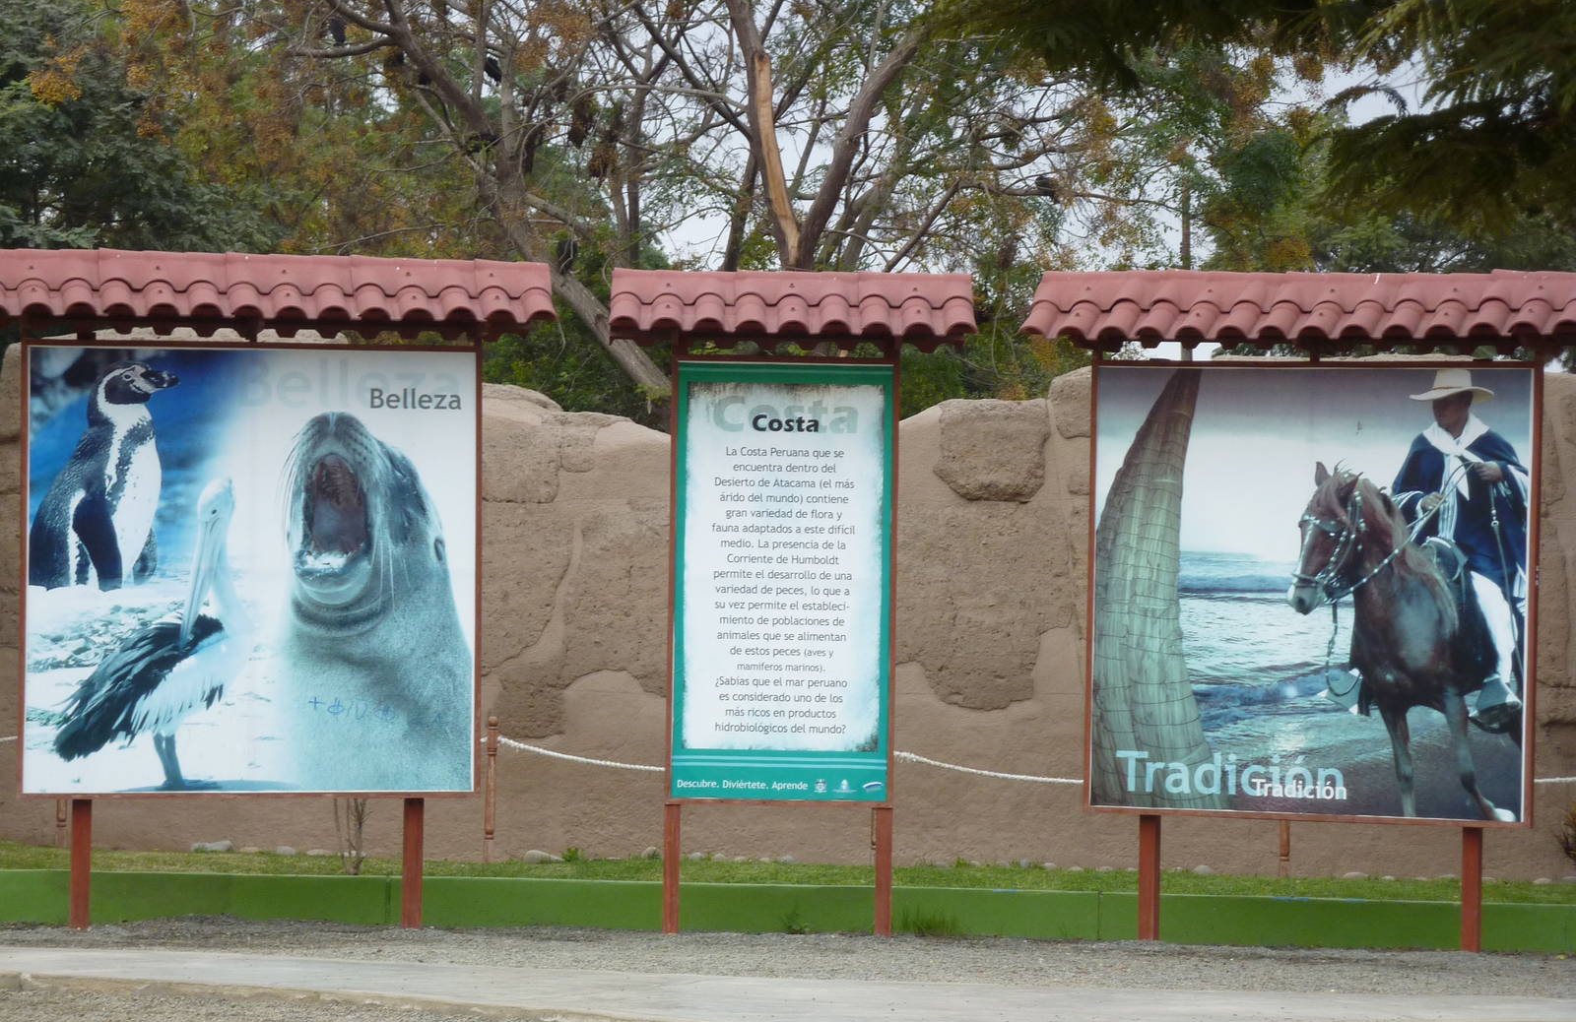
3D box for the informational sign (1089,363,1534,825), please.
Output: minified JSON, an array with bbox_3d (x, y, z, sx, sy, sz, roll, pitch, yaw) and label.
[{"bbox_3d":[2.816,0.440,27.130,2.490,2.460,0.070,1,0,21],"label":"informational sign"}]

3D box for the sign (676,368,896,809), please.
[{"bbox_3d":[-0.030,0.392,27.730,1.230,2.450,0.070,1,0,1],"label":"sign"}]

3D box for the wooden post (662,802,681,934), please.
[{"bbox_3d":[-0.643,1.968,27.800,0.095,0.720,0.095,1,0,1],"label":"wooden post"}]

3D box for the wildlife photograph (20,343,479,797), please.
[{"bbox_3d":[-2.905,0.323,27.350,2.490,2.460,0.070,1,0,-12],"label":"wildlife photograph"}]

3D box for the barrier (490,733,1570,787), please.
[{"bbox_3d":[1.388,1.438,29.000,6.200,0.250,0.120,1,0,2],"label":"barrier"}]

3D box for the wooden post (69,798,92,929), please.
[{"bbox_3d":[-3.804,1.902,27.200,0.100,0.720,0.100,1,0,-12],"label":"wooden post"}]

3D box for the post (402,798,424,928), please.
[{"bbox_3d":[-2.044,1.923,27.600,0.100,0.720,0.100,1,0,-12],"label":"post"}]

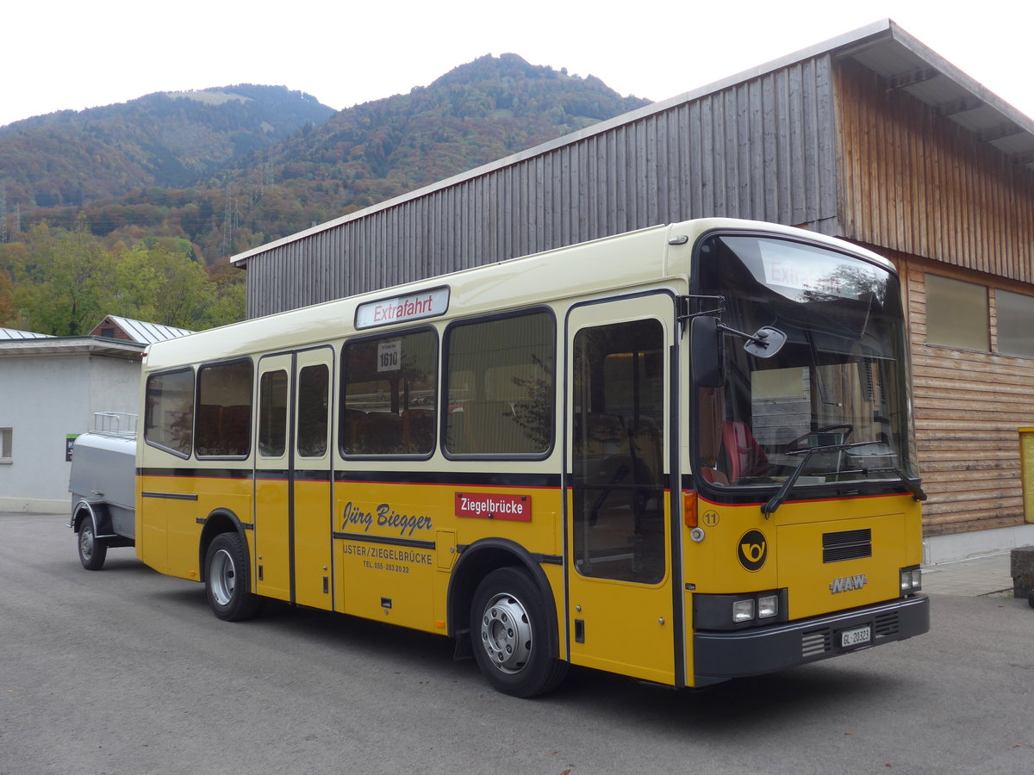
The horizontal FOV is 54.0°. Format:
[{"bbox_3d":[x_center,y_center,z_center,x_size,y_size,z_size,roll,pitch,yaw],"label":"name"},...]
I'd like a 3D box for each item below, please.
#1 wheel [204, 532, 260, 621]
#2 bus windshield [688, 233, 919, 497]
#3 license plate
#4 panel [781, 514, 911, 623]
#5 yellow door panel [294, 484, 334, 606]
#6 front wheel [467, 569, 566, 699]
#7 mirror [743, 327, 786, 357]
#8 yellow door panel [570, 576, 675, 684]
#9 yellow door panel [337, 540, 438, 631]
[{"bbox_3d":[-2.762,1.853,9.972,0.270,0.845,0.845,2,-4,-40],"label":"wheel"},{"bbox_3d":[1.835,-0.149,6.095,2.200,1.420,0.280,2,-4,-40],"label":"bus windshield"},{"bbox_3d":[1.980,1.456,5.922,0.300,0.081,0.015,2,-4,-40],"label":"license plate"},{"bbox_3d":[1.926,1.033,5.962,1.344,0.515,0.050,2,-4,-40],"label":"panel"},{"bbox_3d":[-1.679,1.308,8.483,0.050,1.039,0.624,2,-4,-40],"label":"yellow door panel"},{"bbox_3d":[0.022,1.610,6.716,0.250,0.835,0.835,2,-4,-40],"label":"front wheel"},{"bbox_3d":[1.297,-0.236,5.300,0.155,0.050,0.180,26,56,34],"label":"mirror"},{"bbox_3d":[0.598,1.361,5.765,0.050,0.514,0.833,2,-4,-40],"label":"yellow door panel"},{"bbox_3d":[-0.988,1.468,7.652,0.050,0.587,1.359,2,-4,-40],"label":"yellow door panel"}]

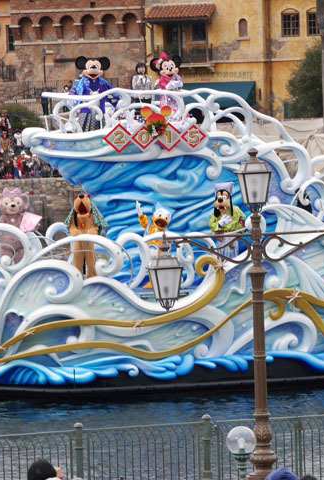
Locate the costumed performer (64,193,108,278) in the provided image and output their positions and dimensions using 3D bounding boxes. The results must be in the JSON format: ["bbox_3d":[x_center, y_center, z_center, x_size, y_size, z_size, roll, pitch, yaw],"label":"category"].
[{"bbox_3d":[-1.550,-0.062,78.200,0.880,1.829,0.650,-2,2,0],"label":"costumed performer"}]

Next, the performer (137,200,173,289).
[{"bbox_3d":[-0.133,0.107,77.800,0.770,1.810,0.620,-2,2,5],"label":"performer"}]

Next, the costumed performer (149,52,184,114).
[{"bbox_3d":[0.073,-3.046,79.200,0.700,1.707,0.600,-3,2,-17],"label":"costumed performer"}]

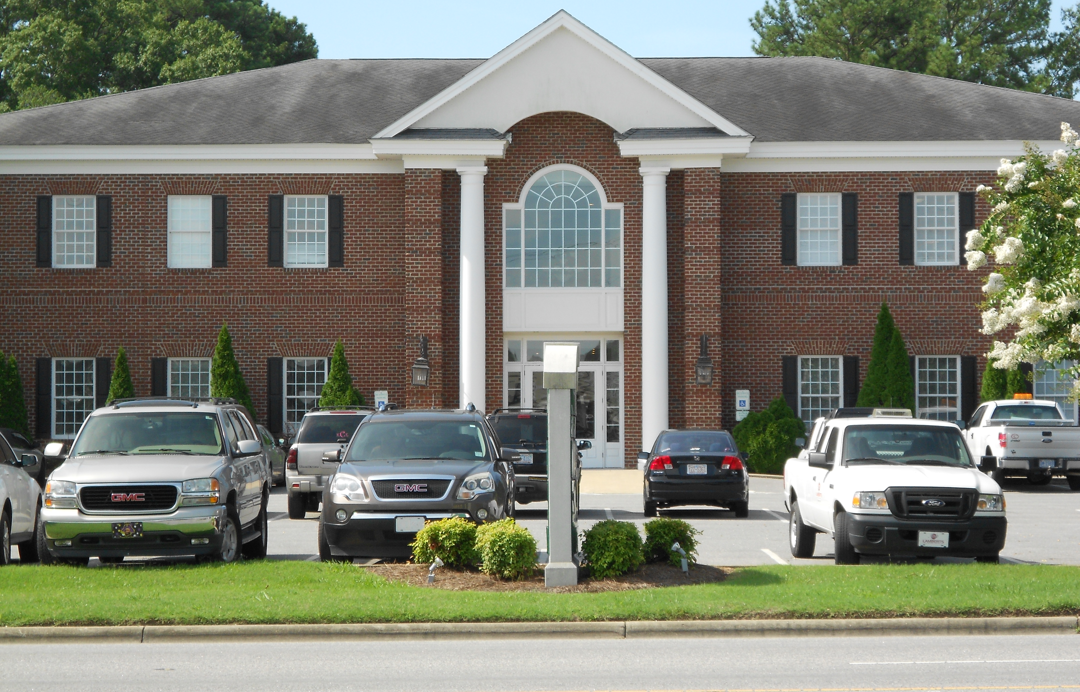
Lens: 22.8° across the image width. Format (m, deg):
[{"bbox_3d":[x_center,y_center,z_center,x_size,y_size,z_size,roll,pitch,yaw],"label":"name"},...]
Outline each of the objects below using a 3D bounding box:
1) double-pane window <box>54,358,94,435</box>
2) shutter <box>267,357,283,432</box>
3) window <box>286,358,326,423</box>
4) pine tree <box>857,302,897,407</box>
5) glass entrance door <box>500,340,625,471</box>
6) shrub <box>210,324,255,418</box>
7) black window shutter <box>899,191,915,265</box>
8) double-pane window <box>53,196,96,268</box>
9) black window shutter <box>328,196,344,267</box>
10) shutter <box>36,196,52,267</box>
[{"bbox_3d":[-10.874,1.215,62.564,1.023,1.879,0.120,0,-2,2],"label":"double-pane window"},{"bbox_3d":[-6.143,1.206,62.221,0.372,1.885,0.050,0,-2,1],"label":"shutter"},{"bbox_3d":[-5.469,1.228,62.723,1.016,1.884,0.120,0,-1,0],"label":"window"},{"bbox_3d":[7.754,0.926,60.732,1.250,3.850,1.250,0,-2,2],"label":"pine tree"},{"bbox_3d":[0.546,1.301,61.993,2.788,3.051,0.150,0,-1,0],"label":"glass entrance door"},{"bbox_3d":[-7.044,1.169,61.456,1.082,3.363,1.082,0,-1,0],"label":"shrub"},{"bbox_3d":[8.559,-2.739,62.656,0.370,1.694,0.050,0,-1,0],"label":"black window shutter"},{"bbox_3d":[-10.888,-2.675,62.700,1.029,1.709,0.120,0,-2,2],"label":"double-pane window"},{"bbox_3d":[-4.749,-2.673,62.497,0.368,1.690,0.050,0,-2,2],"label":"black window shutter"},{"bbox_3d":[-11.533,-2.660,62.425,0.368,1.687,0.050,0,-2,1],"label":"shutter"}]

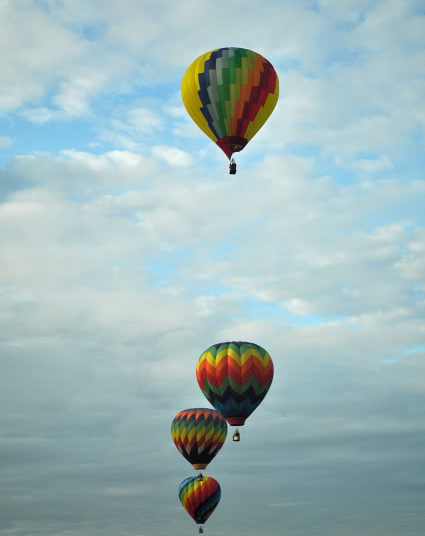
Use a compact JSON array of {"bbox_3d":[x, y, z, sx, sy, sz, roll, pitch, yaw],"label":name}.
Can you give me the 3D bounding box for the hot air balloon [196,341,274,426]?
[{"bbox_3d":[4.715,24.085,218.132,16.000,17.900,16.000,0,-16,1],"label":"hot air balloon"}]

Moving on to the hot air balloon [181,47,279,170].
[{"bbox_3d":[3.155,-27.277,186.087,17.200,22.400,17.200,0,-16,1],"label":"hot air balloon"}]

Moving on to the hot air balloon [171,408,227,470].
[{"bbox_3d":[-3.651,48.759,302.360,16.000,17.610,16.000,0,-16,-1],"label":"hot air balloon"}]

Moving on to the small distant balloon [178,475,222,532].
[{"bbox_3d":[-4.428,87.101,392.249,15.500,20.660,15.500,0,-16,-1],"label":"small distant balloon"}]

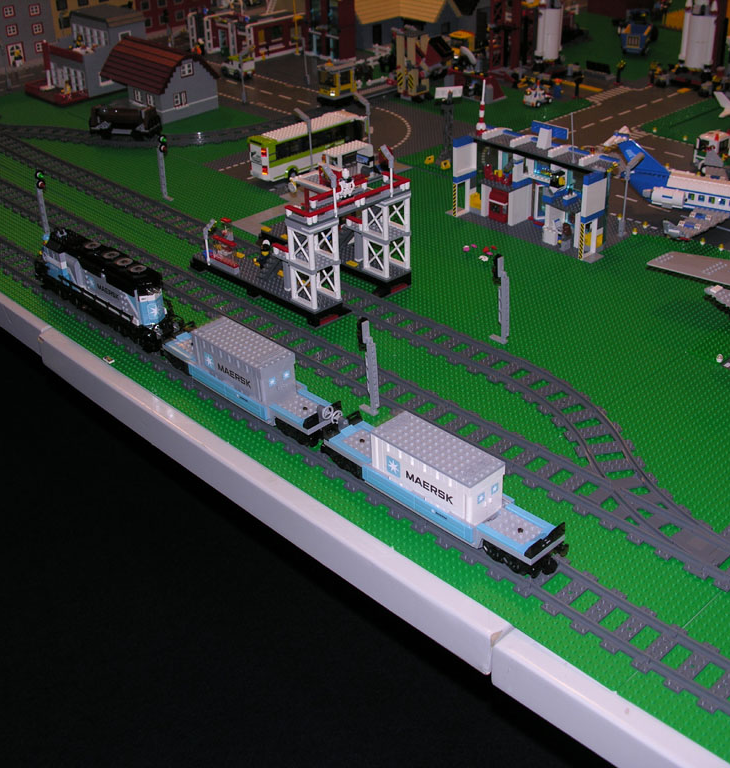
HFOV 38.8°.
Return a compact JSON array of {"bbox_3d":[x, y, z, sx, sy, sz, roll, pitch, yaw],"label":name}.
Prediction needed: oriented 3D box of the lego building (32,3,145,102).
[{"bbox_3d":[-0.650,-0.765,2.378,0.250,0.176,0.205,-28,40,-35],"label":"lego building"}]

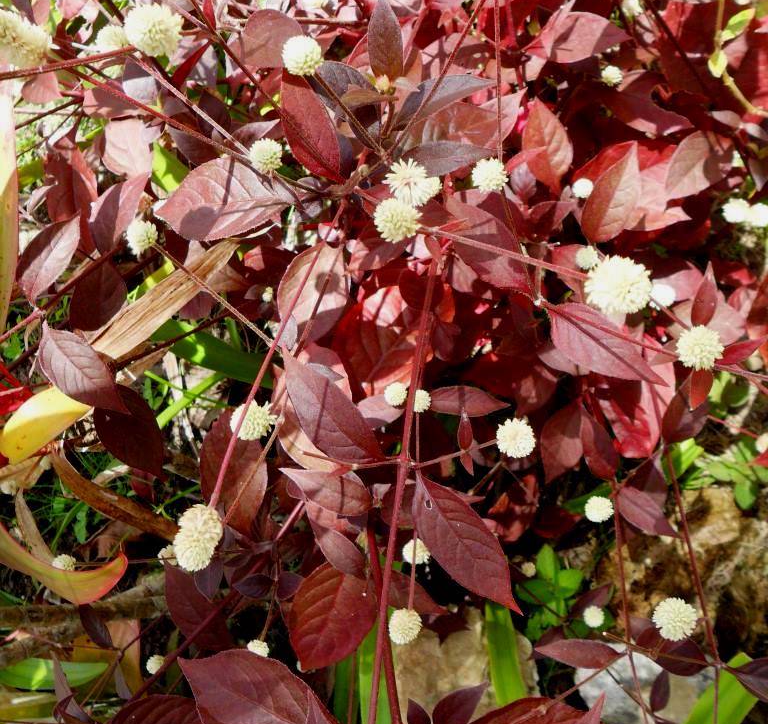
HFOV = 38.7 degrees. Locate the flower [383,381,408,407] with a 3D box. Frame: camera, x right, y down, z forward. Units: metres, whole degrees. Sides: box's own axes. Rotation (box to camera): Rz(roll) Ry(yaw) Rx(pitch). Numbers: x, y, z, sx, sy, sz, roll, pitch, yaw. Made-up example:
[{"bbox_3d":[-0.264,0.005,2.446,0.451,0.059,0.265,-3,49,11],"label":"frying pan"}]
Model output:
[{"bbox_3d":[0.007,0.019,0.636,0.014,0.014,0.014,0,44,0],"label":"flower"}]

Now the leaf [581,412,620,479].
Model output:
[{"bbox_3d":[0.129,0.049,0.657,0.020,0.012,0.048,-21,83,-29],"label":"leaf"}]

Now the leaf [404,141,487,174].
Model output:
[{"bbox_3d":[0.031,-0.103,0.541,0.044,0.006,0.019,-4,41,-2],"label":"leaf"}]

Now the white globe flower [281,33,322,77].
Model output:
[{"bbox_3d":[-0.036,-0.134,0.480,0.018,0.018,0.018,0,43,0],"label":"white globe flower"}]

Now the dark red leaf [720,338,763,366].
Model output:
[{"bbox_3d":[0.151,-0.004,0.460,0.021,0.003,0.008,-24,60,-15],"label":"dark red leaf"}]

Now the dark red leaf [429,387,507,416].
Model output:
[{"bbox_3d":[0.041,0.020,0.560,0.044,0.007,0.019,5,51,-6],"label":"dark red leaf"}]

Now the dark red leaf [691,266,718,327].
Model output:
[{"bbox_3d":[0.135,-0.027,0.460,0.011,0.027,0.006,5,9,16],"label":"dark red leaf"}]

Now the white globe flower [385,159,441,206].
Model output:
[{"bbox_3d":[0.013,-0.082,0.500,0.024,0.021,0.021,0,44,0],"label":"white globe flower"}]

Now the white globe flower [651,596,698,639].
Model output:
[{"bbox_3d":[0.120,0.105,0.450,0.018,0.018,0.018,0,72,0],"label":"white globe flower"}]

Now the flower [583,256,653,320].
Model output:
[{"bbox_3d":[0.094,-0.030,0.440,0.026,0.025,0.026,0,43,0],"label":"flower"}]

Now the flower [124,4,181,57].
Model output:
[{"bbox_3d":[-0.089,-0.127,0.420,0.022,0.021,0.022,-3,60,5],"label":"flower"}]

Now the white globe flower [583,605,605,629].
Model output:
[{"bbox_3d":[0.105,0.128,0.550,0.011,0.011,0.011,0,47,0],"label":"white globe flower"}]

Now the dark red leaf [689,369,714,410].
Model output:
[{"bbox_3d":[0.129,0.009,0.450,0.011,0.005,0.026,13,62,0],"label":"dark red leaf"}]

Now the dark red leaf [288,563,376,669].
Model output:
[{"bbox_3d":[-0.025,0.123,0.530,0.041,0.063,0.012,30,26,9],"label":"dark red leaf"}]

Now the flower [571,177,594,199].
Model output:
[{"bbox_3d":[0.120,-0.105,0.660,0.013,0.013,0.013,0,43,0],"label":"flower"}]

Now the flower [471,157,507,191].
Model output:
[{"bbox_3d":[0.056,-0.100,0.580,0.018,0.018,0.018,0,42,0],"label":"flower"}]

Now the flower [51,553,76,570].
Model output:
[{"bbox_3d":[-0.158,0.099,0.540,0.013,0.011,0.011,27,37,-24],"label":"flower"}]

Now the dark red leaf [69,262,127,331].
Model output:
[{"bbox_3d":[-0.157,-0.036,0.600,0.031,0.044,0.010,24,18,4],"label":"dark red leaf"}]

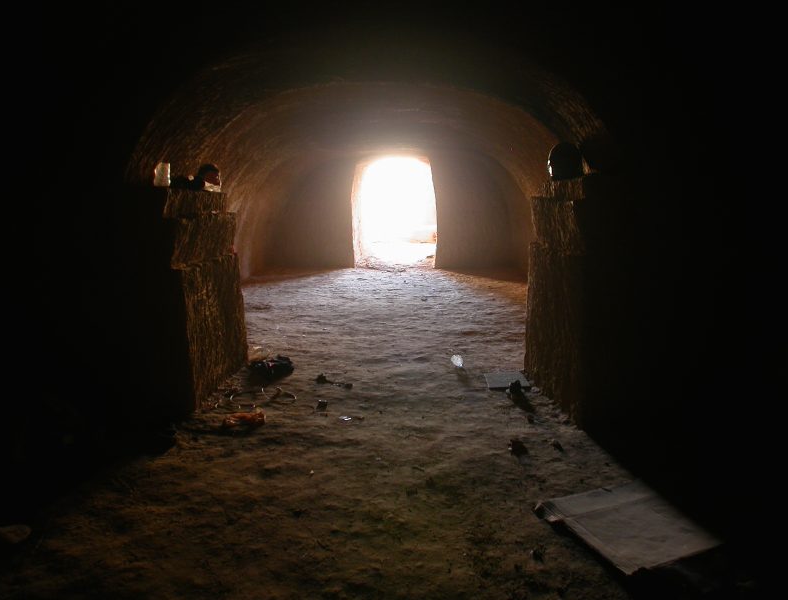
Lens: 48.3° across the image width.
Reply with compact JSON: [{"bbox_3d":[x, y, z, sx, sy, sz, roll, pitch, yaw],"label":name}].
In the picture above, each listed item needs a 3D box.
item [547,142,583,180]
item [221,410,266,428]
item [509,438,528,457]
[{"bbox_3d":[1.149,-0.930,5.900,0.260,0.250,0.230,5,9,36],"label":"item"},{"bbox_3d":[-0.927,0.728,5.482,0.280,0.075,0.150,1,7,7],"label":"item"},{"bbox_3d":[0.684,0.809,4.861,0.105,0.070,0.100,0,7,0],"label":"item"}]

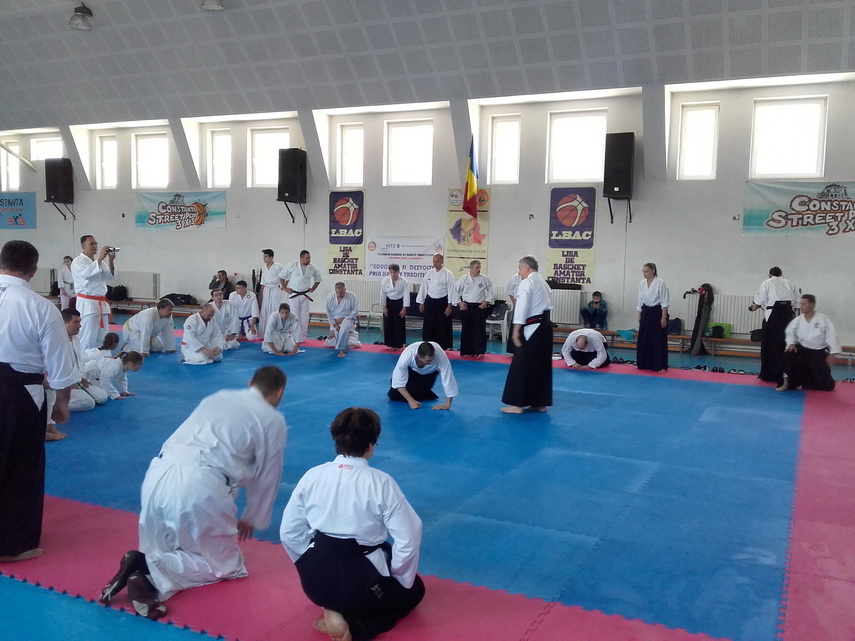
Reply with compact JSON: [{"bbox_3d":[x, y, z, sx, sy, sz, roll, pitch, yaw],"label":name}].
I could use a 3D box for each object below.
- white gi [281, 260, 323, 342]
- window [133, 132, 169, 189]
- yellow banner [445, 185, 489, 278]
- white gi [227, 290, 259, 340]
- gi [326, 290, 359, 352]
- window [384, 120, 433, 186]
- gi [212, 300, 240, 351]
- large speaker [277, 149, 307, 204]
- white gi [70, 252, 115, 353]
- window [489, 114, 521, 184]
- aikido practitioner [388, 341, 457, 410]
[{"bbox_3d":[-2.386,-0.360,14.500,0.800,1.560,0.420,1,5,-7],"label":"white gi"},{"bbox_3d":[-7.229,-4.175,20.100,1.220,1.459,0.120,3,5,24],"label":"window"},{"bbox_3d":[0.848,-1.799,15.972,0.968,1.930,0.030,4,5,24],"label":"yellow banner"},{"bbox_3d":[-3.553,-0.113,14.835,0.550,0.960,0.600,1,5,-3],"label":"white gi"},{"bbox_3d":[-1.488,0.046,13.380,0.560,1.020,0.750,1,4,-3],"label":"gi"},{"bbox_3d":[-0.422,-3.713,17.020,1.224,1.445,0.140,4,5,26],"label":"window"},{"bbox_3d":[-3.624,0.089,13.700,0.620,0.870,0.660,-2,6,-30],"label":"gi"},{"bbox_3d":[-2.979,-3.227,17.113,0.470,1.100,0.420,4,5,24],"label":"large speaker"},{"bbox_3d":[-4.654,-0.141,10.633,0.560,1.530,0.520,3,5,16],"label":"white gi"},{"bbox_3d":[1.614,-3.578,16.044,0.711,1.435,0.140,4,5,26],"label":"window"},{"bbox_3d":[-0.061,0.585,8.857,0.720,0.690,0.950,0,5,-12],"label":"aikido practitioner"}]

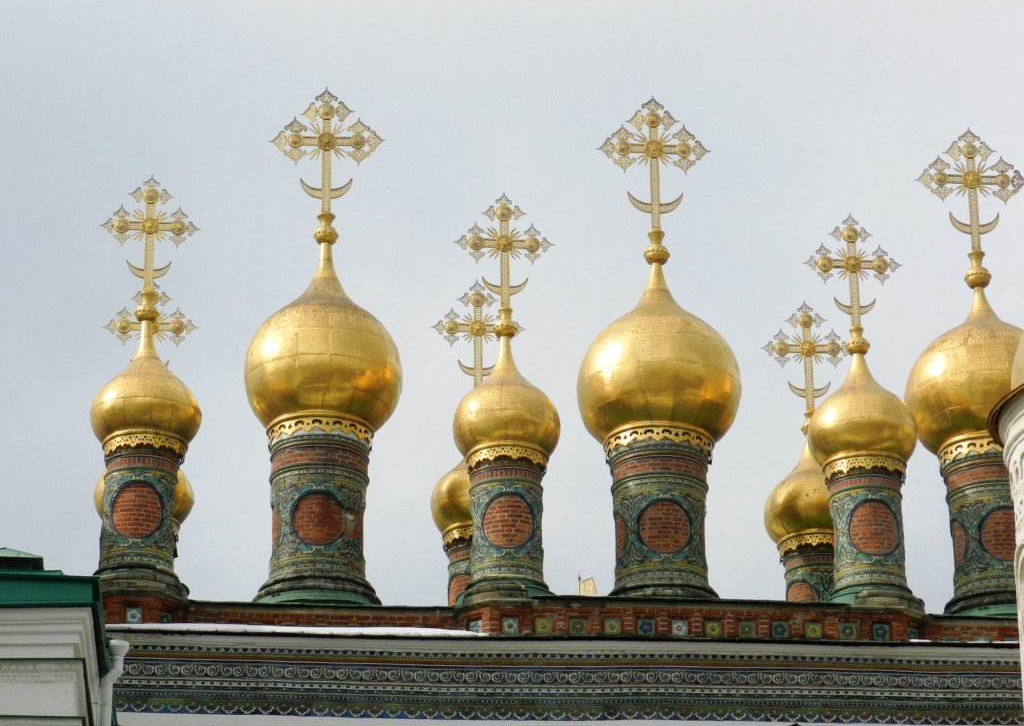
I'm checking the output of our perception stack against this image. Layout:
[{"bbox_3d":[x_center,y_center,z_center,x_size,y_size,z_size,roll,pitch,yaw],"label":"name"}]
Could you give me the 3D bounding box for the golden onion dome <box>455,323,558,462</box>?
[{"bbox_3d":[-0.093,0.476,66.315,2.099,3.362,2.099,2,-24,-6],"label":"golden onion dome"}]

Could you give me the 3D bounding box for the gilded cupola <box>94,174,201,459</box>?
[{"bbox_3d":[-7.042,-0.984,66.139,2.152,5.963,2.152,2,-24,-6],"label":"gilded cupola"}]

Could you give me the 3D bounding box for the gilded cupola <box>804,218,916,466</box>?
[{"bbox_3d":[6.872,-0.448,67.542,2.152,5.602,2.152,2,-24,-6],"label":"gilded cupola"}]

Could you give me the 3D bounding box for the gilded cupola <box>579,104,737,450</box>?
[{"bbox_3d":[2.986,-1.923,70.167,3.318,8.092,3.318,2,-24,-6],"label":"gilded cupola"}]

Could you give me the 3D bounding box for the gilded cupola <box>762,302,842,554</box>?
[{"bbox_3d":[6.293,1.319,71.550,2.131,5.772,2.131,2,-24,-6],"label":"gilded cupola"}]

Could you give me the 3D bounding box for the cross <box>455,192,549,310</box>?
[{"bbox_3d":[-0.136,-2.231,67.500,1.992,2.549,0.200,2,-24,-6],"label":"cross"}]

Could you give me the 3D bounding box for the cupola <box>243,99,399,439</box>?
[{"bbox_3d":[-3.842,-2.103,69.427,3.220,7.965,3.220,2,-24,-6],"label":"cupola"}]

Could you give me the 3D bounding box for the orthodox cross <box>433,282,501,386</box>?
[{"bbox_3d":[-0.701,-0.614,71.573,1.992,2.504,0.200,2,-24,-6],"label":"orthodox cross"}]

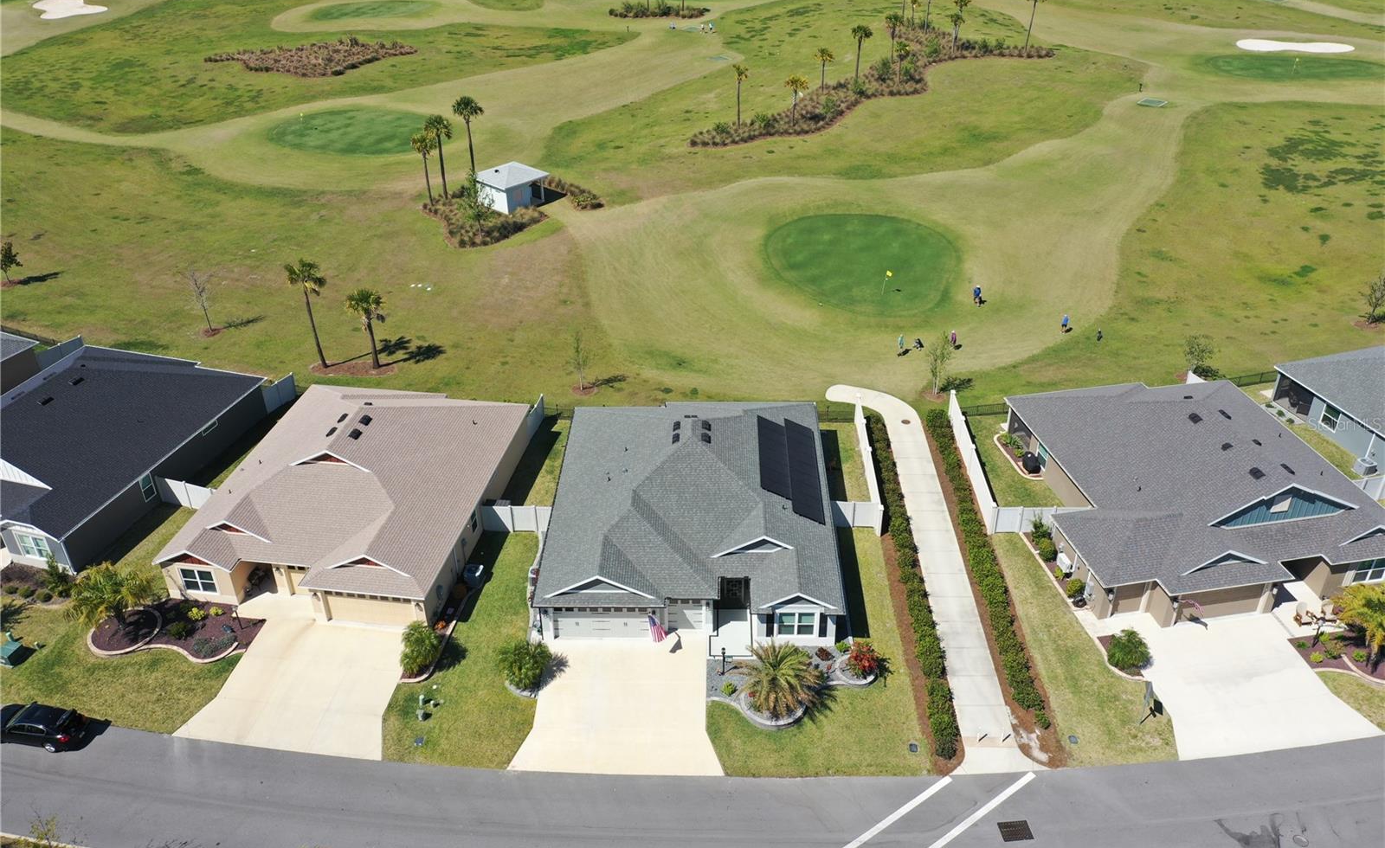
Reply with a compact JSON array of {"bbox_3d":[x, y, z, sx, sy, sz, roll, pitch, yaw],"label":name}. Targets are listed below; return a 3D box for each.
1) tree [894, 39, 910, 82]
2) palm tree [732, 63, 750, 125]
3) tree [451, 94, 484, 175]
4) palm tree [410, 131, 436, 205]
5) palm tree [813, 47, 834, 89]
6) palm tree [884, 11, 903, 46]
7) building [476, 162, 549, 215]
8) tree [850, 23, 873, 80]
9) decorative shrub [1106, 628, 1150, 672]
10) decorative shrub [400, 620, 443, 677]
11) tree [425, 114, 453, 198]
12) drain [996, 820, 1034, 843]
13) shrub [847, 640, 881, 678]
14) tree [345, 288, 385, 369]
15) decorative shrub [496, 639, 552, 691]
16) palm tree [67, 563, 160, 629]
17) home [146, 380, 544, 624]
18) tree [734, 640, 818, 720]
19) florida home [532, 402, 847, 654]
[{"bbox_3d":[28.785,-50.086,148.979,2.150,5.757,2.150,-1,31,0],"label":"tree"},{"bbox_3d":[5.845,-40.114,131.375,2.200,7.605,2.200,-1,31,0],"label":"palm tree"},{"bbox_3d":[-23.414,-30.116,113.977,3.500,9.366,3.500,-1,31,0],"label":"tree"},{"bbox_3d":[-26.697,-25.636,108.355,2.600,7.658,2.600,-1,31,0],"label":"palm tree"},{"bbox_3d":[16.495,-44.343,134.717,2.700,5.440,2.700,-1,33,0],"label":"palm tree"},{"bbox_3d":[29.839,-57.743,160.299,2.800,7.038,2.800,-1,31,0],"label":"palm tree"},{"bbox_3d":[-17.461,-23.220,104.436,5.200,3.450,5.400,25,41,34],"label":"building"},{"bbox_3d":[21.342,-47.426,137.834,2.800,7.140,2.800,-1,33,0],"label":"tree"},{"bbox_3d":[21.070,10.857,51.827,2.050,1.850,2.050,-1,33,0],"label":"decorative shrub"},{"bbox_3d":[-13.297,11.090,52.902,2.300,2.250,2.300,-1,31,0],"label":"decorative shrub"},{"bbox_3d":[-24.292,-25.600,103.782,2.800,8.330,2.800,-1,33,0],"label":"tree"},{"bbox_3d":[13.451,16.948,44.771,1.230,0.060,0.940,-3,31,-3],"label":"drain"},{"bbox_3d":[8.225,11.265,51.723,1.550,1.600,1.500,-1,33,0],"label":"shrub"},{"bbox_3d":[-23.563,-6.950,78.699,3.100,6.472,3.100,-1,31,0],"label":"tree"},{"bbox_3d":[-8.025,11.356,51.324,2.550,2.300,2.500,-1,33,0],"label":"decorative shrub"},{"bbox_3d":[-29.560,9.128,55.240,4.600,3.600,4.500,-1,31,0],"label":"palm tree"},{"bbox_3d":[-19.557,2.711,63.032,15.400,6.200,20.000,4,32,8],"label":"home"},{"bbox_3d":[3.834,11.877,49.577,4.100,3.000,4.000,-1,33,0],"label":"tree"},{"bbox_3d":[-0.013,3.355,59.907,15.200,6.300,19.400,0,33,2],"label":"florida home"}]

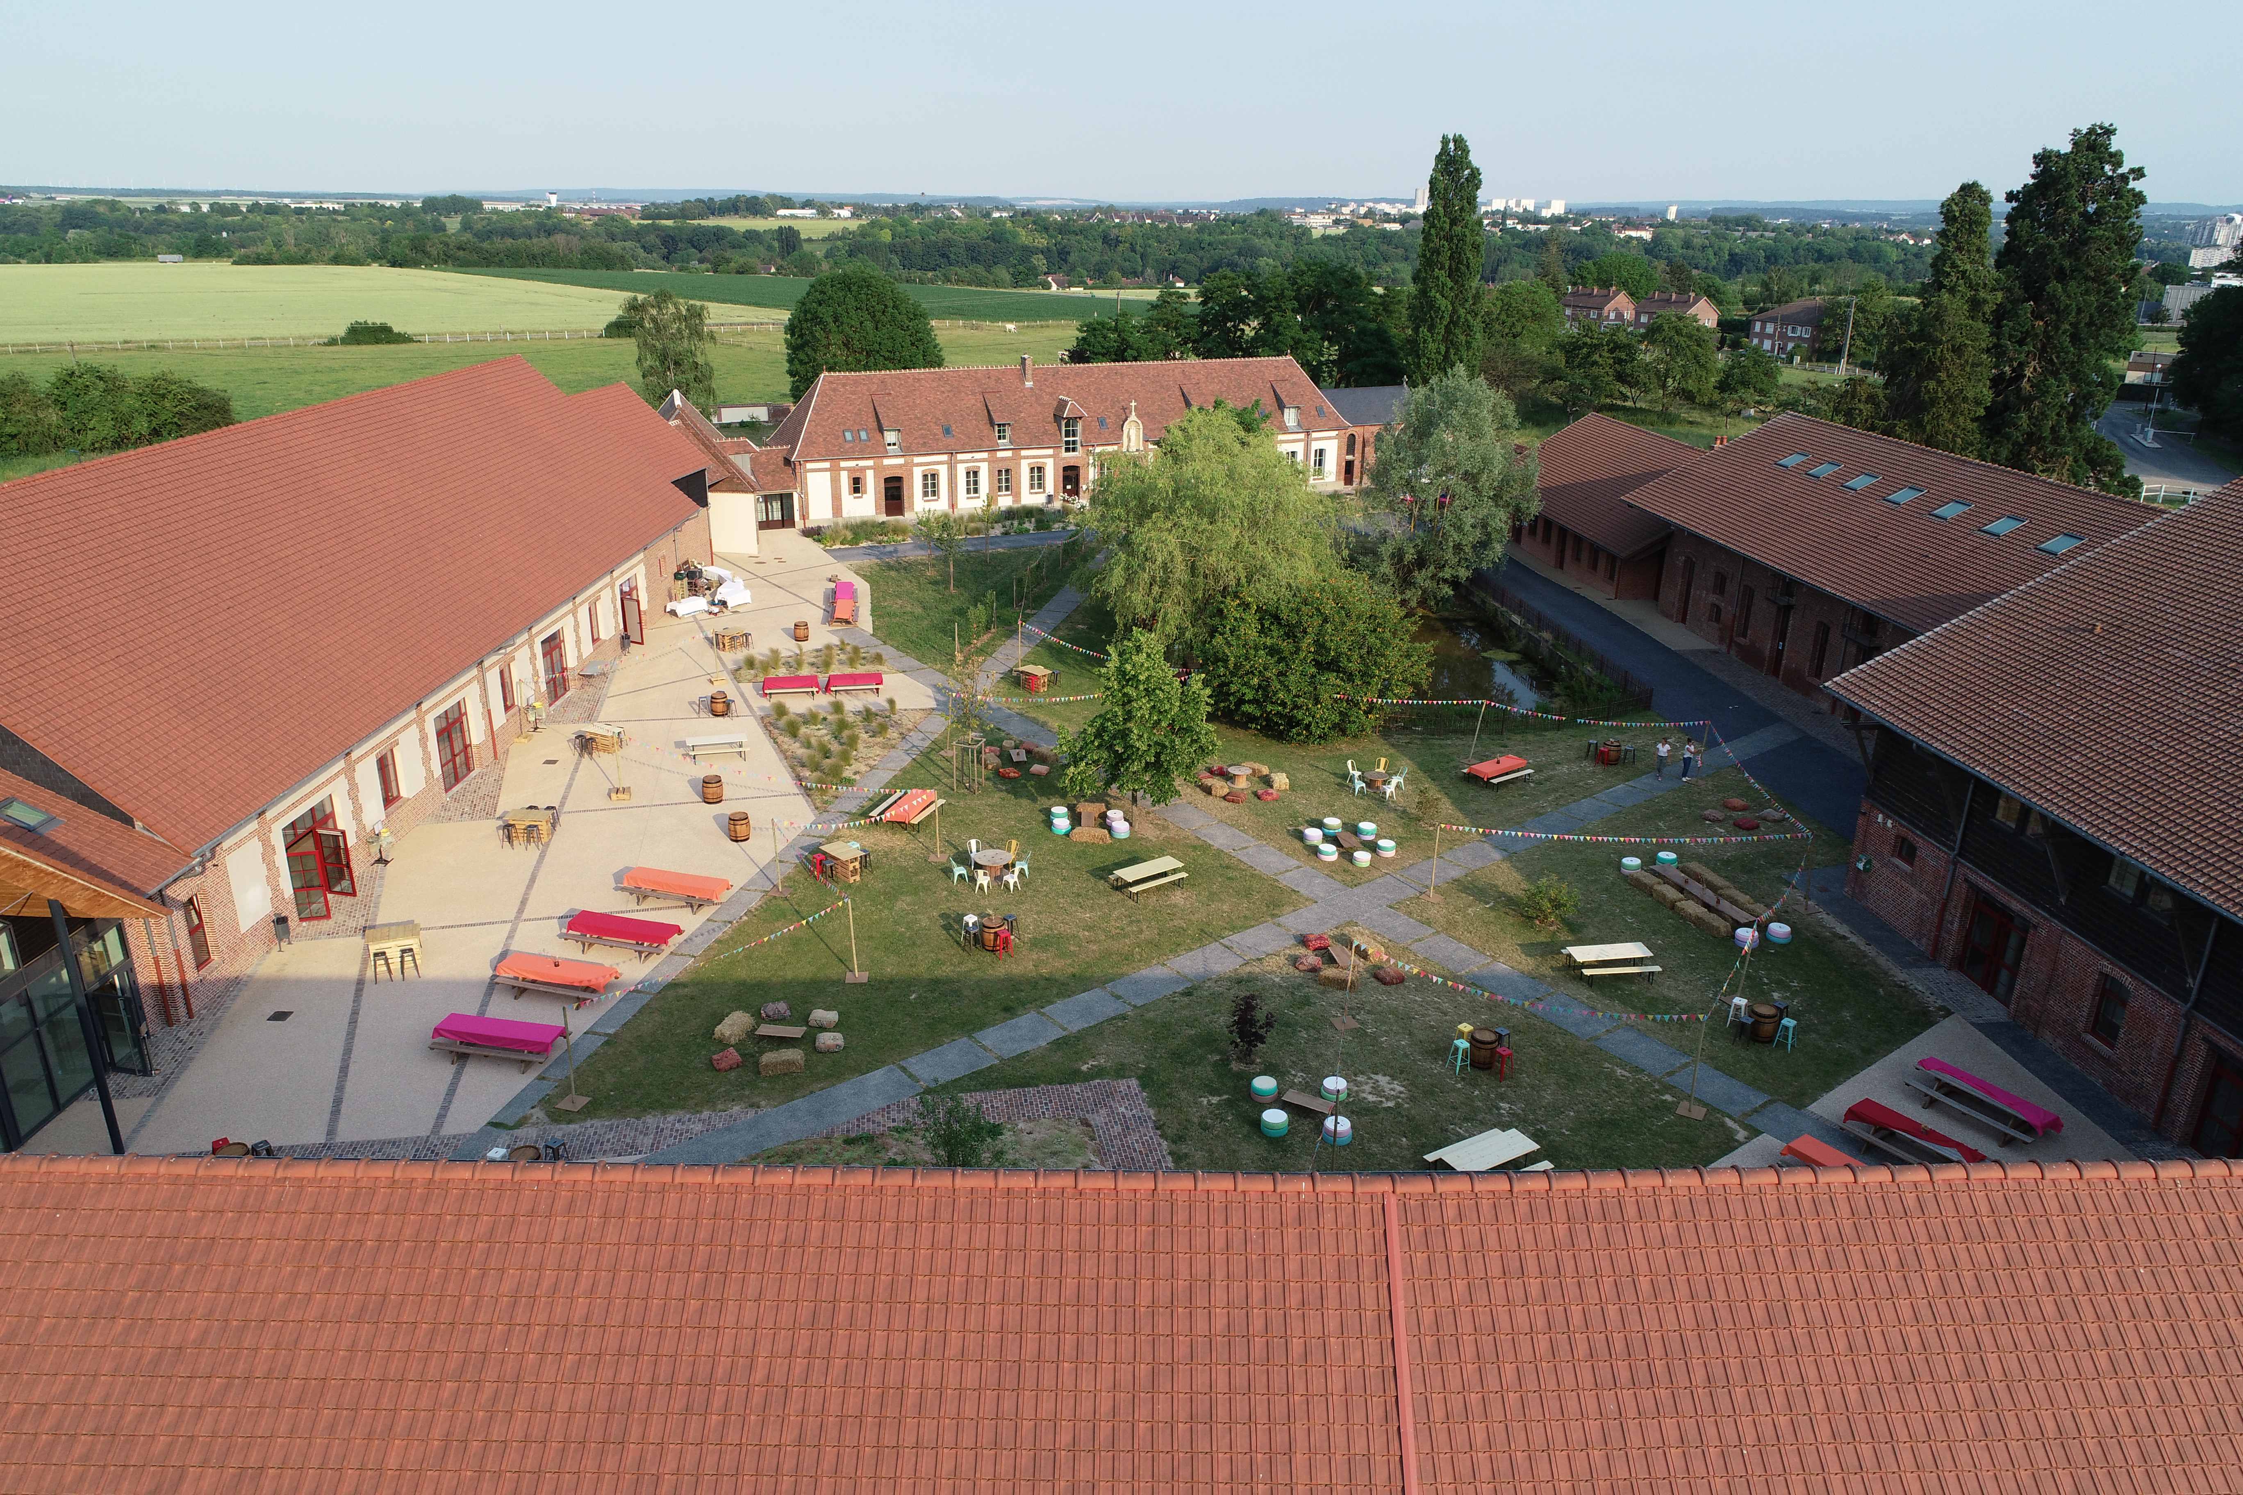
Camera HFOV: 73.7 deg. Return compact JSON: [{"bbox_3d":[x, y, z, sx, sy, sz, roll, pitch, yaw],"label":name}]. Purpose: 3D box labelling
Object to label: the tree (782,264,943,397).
[{"bbox_3d":[-19.618,-28.646,114.218,12.300,15.580,12.300,0,20,0],"label":"tree"}]

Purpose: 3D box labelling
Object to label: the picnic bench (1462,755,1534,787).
[{"bbox_3d":[14.076,0.995,55.883,2.250,0.770,1.620,-14,25,-34],"label":"picnic bench"}]

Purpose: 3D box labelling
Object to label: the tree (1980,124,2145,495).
[{"bbox_3d":[59.410,-25.937,94.674,9.200,24.929,9.200,0,20,0],"label":"tree"}]

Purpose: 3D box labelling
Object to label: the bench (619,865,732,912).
[{"bbox_3d":[-13.680,4.418,46.165,3.170,0.770,1.380,6,21,15],"label":"bench"}]

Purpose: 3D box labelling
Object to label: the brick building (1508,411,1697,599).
[{"bbox_3d":[31.859,-14.576,87.783,14.600,6.800,21.200,-3,21,-8],"label":"brick building"}]

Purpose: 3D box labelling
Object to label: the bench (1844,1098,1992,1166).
[{"bbox_3d":[18.306,9.211,34.249,1.620,0.770,2.950,-14,25,-33],"label":"bench"}]

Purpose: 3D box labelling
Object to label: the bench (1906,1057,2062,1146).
[{"bbox_3d":[19.985,8.313,34.724,1.450,0.770,3.000,-12,23,-29],"label":"bench"}]

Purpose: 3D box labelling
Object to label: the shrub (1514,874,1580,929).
[{"bbox_3d":[12.560,4.516,44.013,1.650,1.380,1.550,7,21,16],"label":"shrub"}]

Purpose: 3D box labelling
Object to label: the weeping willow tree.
[{"bbox_3d":[4.158,-9.786,69.094,11.300,12.000,11.000,2,20,3],"label":"weeping willow tree"}]

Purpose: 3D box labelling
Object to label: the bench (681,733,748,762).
[{"bbox_3d":[-15.605,0.062,57.928,2.250,0.770,1.550,-7,21,-18],"label":"bench"}]

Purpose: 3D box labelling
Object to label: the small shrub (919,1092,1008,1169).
[{"bbox_3d":[-3.439,8.578,32.425,1.800,1.700,1.700,-2,21,-7],"label":"small shrub"}]

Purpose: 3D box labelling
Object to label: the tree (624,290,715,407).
[{"bbox_3d":[-37.399,-31.164,123.988,7.500,13.300,7.300,-5,21,-15],"label":"tree"}]

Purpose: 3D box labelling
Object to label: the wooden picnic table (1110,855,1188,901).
[{"bbox_3d":[0.898,4.199,47.447,2.200,0.770,1.370,-14,25,-34],"label":"wooden picnic table"}]

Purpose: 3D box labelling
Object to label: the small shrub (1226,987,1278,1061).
[{"bbox_3d":[3.268,7.031,37.517,1.280,2.050,1.200,0,20,0],"label":"small shrub"}]

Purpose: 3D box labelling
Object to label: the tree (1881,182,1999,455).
[{"bbox_3d":[58.100,-28.524,106.588,7.500,21.900,7.500,11,23,26],"label":"tree"}]

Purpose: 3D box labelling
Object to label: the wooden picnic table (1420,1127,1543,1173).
[{"bbox_3d":[7.933,9.116,32.463,2.120,0.750,1.600,-11,23,-27],"label":"wooden picnic table"}]

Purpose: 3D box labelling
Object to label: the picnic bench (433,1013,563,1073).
[{"bbox_3d":[-15.679,7.474,37.857,3.170,0.770,1.410,4,21,11],"label":"picnic bench"}]

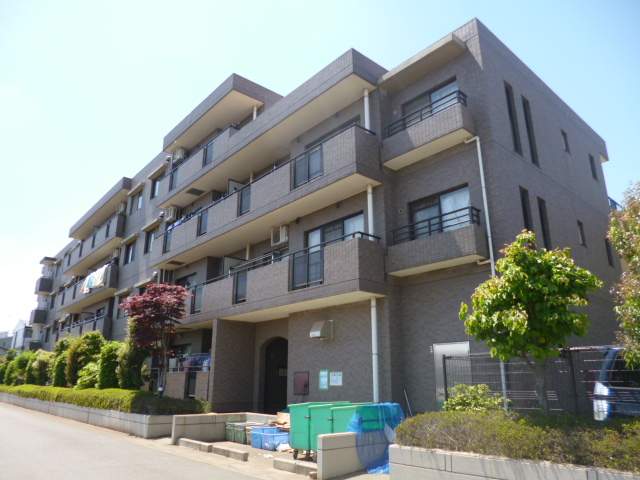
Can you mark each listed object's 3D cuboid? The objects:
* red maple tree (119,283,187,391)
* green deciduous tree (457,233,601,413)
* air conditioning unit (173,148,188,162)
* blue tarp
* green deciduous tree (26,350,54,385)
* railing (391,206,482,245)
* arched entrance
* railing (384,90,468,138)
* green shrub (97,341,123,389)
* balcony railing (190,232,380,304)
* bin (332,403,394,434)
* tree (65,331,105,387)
[{"bbox_3d":[-5.039,3.138,13.443,1.943,3.768,1.943,7,-19,-19],"label":"red maple tree"},{"bbox_3d":[2.668,1.158,5.542,1.651,2.700,1.651,-8,-19,24],"label":"green deciduous tree"},{"bbox_3d":[-6.715,-4.101,21.358,0.310,0.600,0.820,15,-23,-39],"label":"air conditioning unit"},{"bbox_3d":[1.159,3.631,8.232,1.400,1.060,0.850,15,-23,-39],"label":"blue tarp"},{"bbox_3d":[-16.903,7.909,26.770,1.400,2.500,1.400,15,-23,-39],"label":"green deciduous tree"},{"bbox_3d":[2.584,-0.215,10.027,0.365,0.396,2.132,15,-23,-39],"label":"railing"},{"bbox_3d":[-1.264,4.097,13.472,0.274,2.152,1.502,15,-23,-39],"label":"arched entrance"},{"bbox_3d":[2.568,-2.925,10.899,0.345,0.365,2.182,15,-23,-39],"label":"railing"},{"bbox_3d":[-8.309,5.152,17.450,0.933,2.348,0.933,8,-19,-23],"label":"green shrub"},{"bbox_3d":[-1.653,1.465,13.222,0.753,1.268,8.547,15,-23,-39],"label":"balcony railing"},{"bbox_3d":[0.731,3.247,7.370,0.970,0.970,0.620,15,-23,-39],"label":"bin"},{"bbox_3d":[-10.878,5.724,20.443,1.643,3.063,1.643,9,-20,-26],"label":"tree"}]

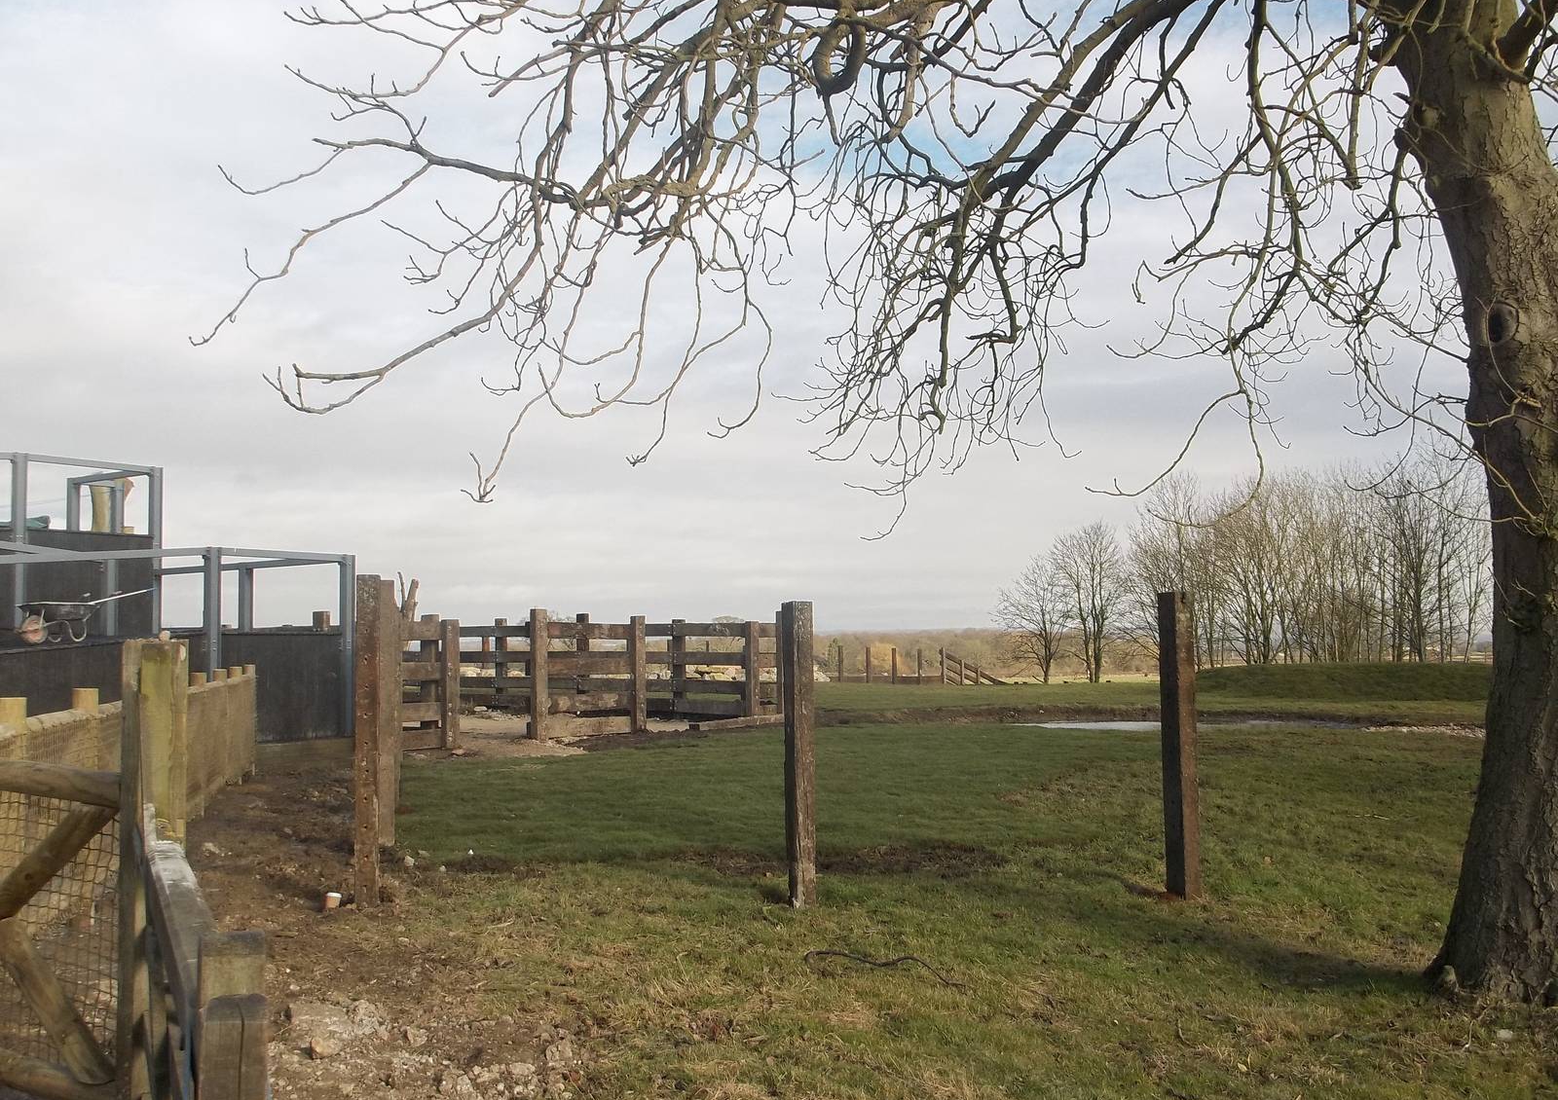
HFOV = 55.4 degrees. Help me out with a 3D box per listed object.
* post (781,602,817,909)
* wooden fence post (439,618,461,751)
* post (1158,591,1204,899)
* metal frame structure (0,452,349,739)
[{"bbox_3d":[0.123,1.260,9.100,0.130,1.870,0.240,0,-3,-14],"label":"post"},{"bbox_3d":[-4.655,1.902,21.000,0.130,1.850,0.250,-3,-4,38],"label":"wooden fence post"},{"bbox_3d":[2.502,1.217,9.250,0.130,1.880,0.240,0,-3,-14],"label":"post"},{"bbox_3d":[-9.195,0.494,19.171,6.800,3.900,3.900,-3,-4,34],"label":"metal frame structure"}]

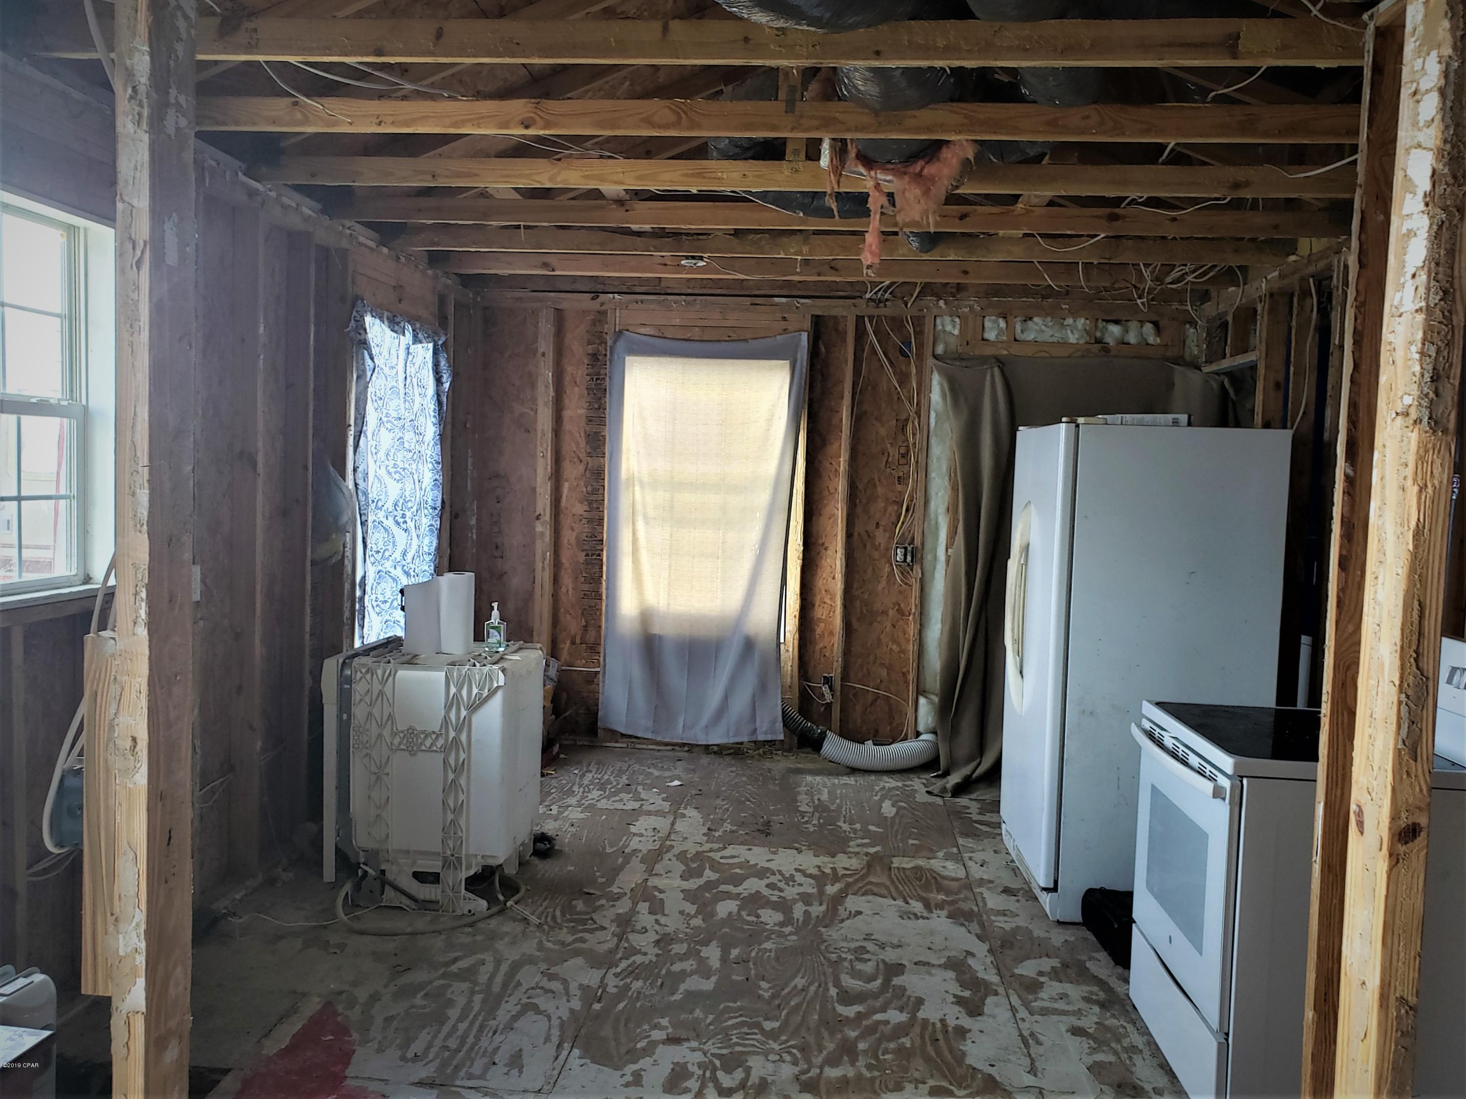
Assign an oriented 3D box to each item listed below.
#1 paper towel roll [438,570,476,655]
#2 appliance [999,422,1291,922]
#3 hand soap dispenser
[{"bbox_3d":[-0.990,0.227,3.961,0.130,0.280,0.130,2,3,0],"label":"paper towel roll"},{"bbox_3d":[1.481,0.425,4.194,0.810,1.740,0.790,2,3,2],"label":"appliance"},{"bbox_3d":[-0.873,0.290,4.050,0.076,0.167,0.048,2,4,-1],"label":"hand soap dispenser"}]

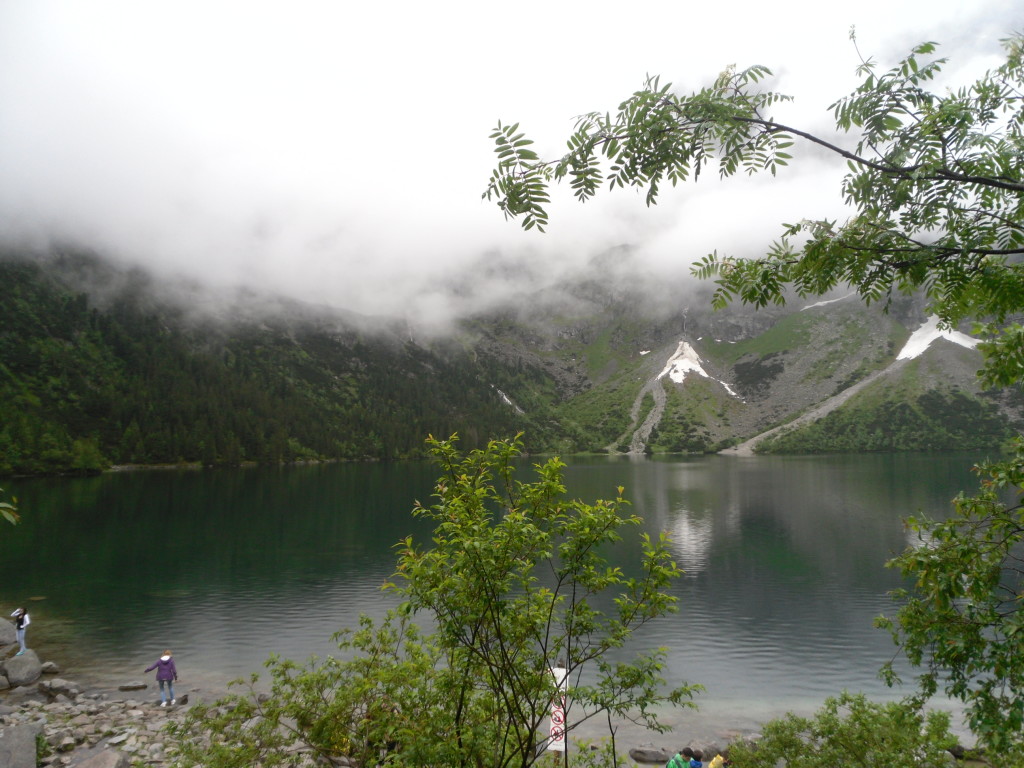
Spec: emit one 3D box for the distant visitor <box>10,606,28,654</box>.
[{"bbox_3d":[-17.215,8.683,29.000,0.600,1.640,0.430,-1,-4,3],"label":"distant visitor"}]

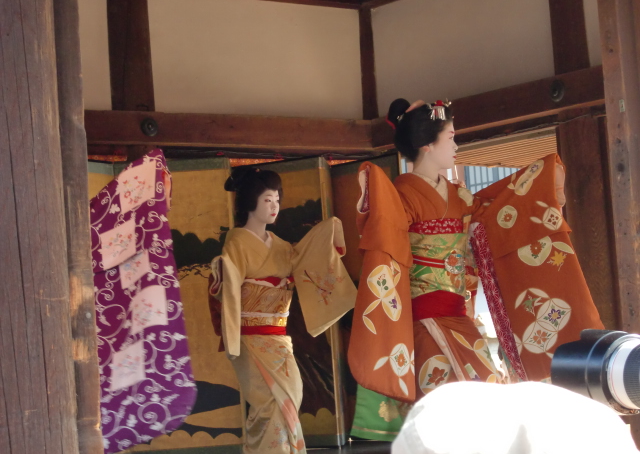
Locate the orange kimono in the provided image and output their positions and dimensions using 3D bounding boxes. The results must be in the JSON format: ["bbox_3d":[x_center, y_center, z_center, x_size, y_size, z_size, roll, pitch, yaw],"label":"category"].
[{"bbox_3d":[0.610,0.340,6.343,0.950,1.200,0.500,-1,-5,-35],"label":"orange kimono"}]

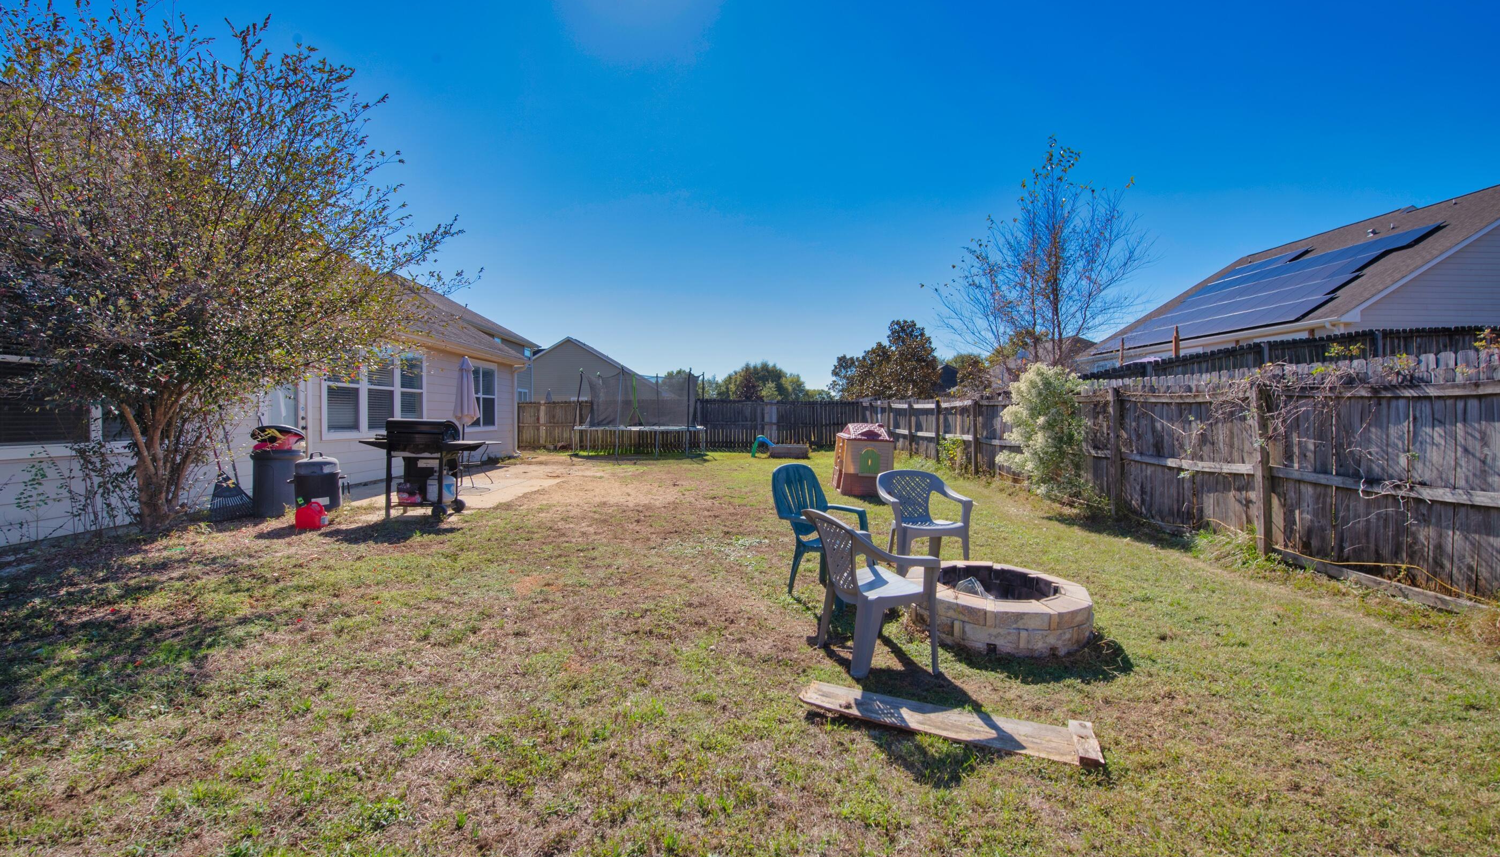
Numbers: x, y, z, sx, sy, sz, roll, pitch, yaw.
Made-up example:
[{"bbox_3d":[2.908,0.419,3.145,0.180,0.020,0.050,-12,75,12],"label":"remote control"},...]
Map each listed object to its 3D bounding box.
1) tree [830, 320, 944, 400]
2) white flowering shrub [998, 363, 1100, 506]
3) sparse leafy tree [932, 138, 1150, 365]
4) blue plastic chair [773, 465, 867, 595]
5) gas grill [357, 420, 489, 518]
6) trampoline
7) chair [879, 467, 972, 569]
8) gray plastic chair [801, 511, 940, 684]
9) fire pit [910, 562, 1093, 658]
[{"bbox_3d":[6.350,-2.250,26.943,5.200,5.600,5.000,0,2,0],"label":"tree"},{"bbox_3d":[4.550,0.058,9.056,0.850,2.100,1.600,0,2,0],"label":"white flowering shrub"},{"bbox_3d":[7.000,-2.995,13.914,5.200,7.900,5.200,0,2,0],"label":"sparse leafy tree"},{"bbox_3d":[0.609,0.792,4.450,0.660,0.920,0.620,1,2,38],"label":"blue plastic chair"},{"bbox_3d":[-3.840,0.443,6.967,1.420,1.160,0.600,0,2,4],"label":"gas grill"},{"bbox_3d":[-3.340,-0.465,17.494,3.950,2.680,3.950,0,2,0],"label":"trampoline"},{"bbox_3d":[1.496,0.809,5.109,0.680,0.845,0.620,0,2,-10],"label":"chair"},{"bbox_3d":[0.627,0.866,3.263,0.620,0.845,0.680,-1,2,-18],"label":"gray plastic chair"},{"bbox_3d":[1.608,1.141,3.825,1.120,0.260,1.120,0,2,0],"label":"fire pit"}]

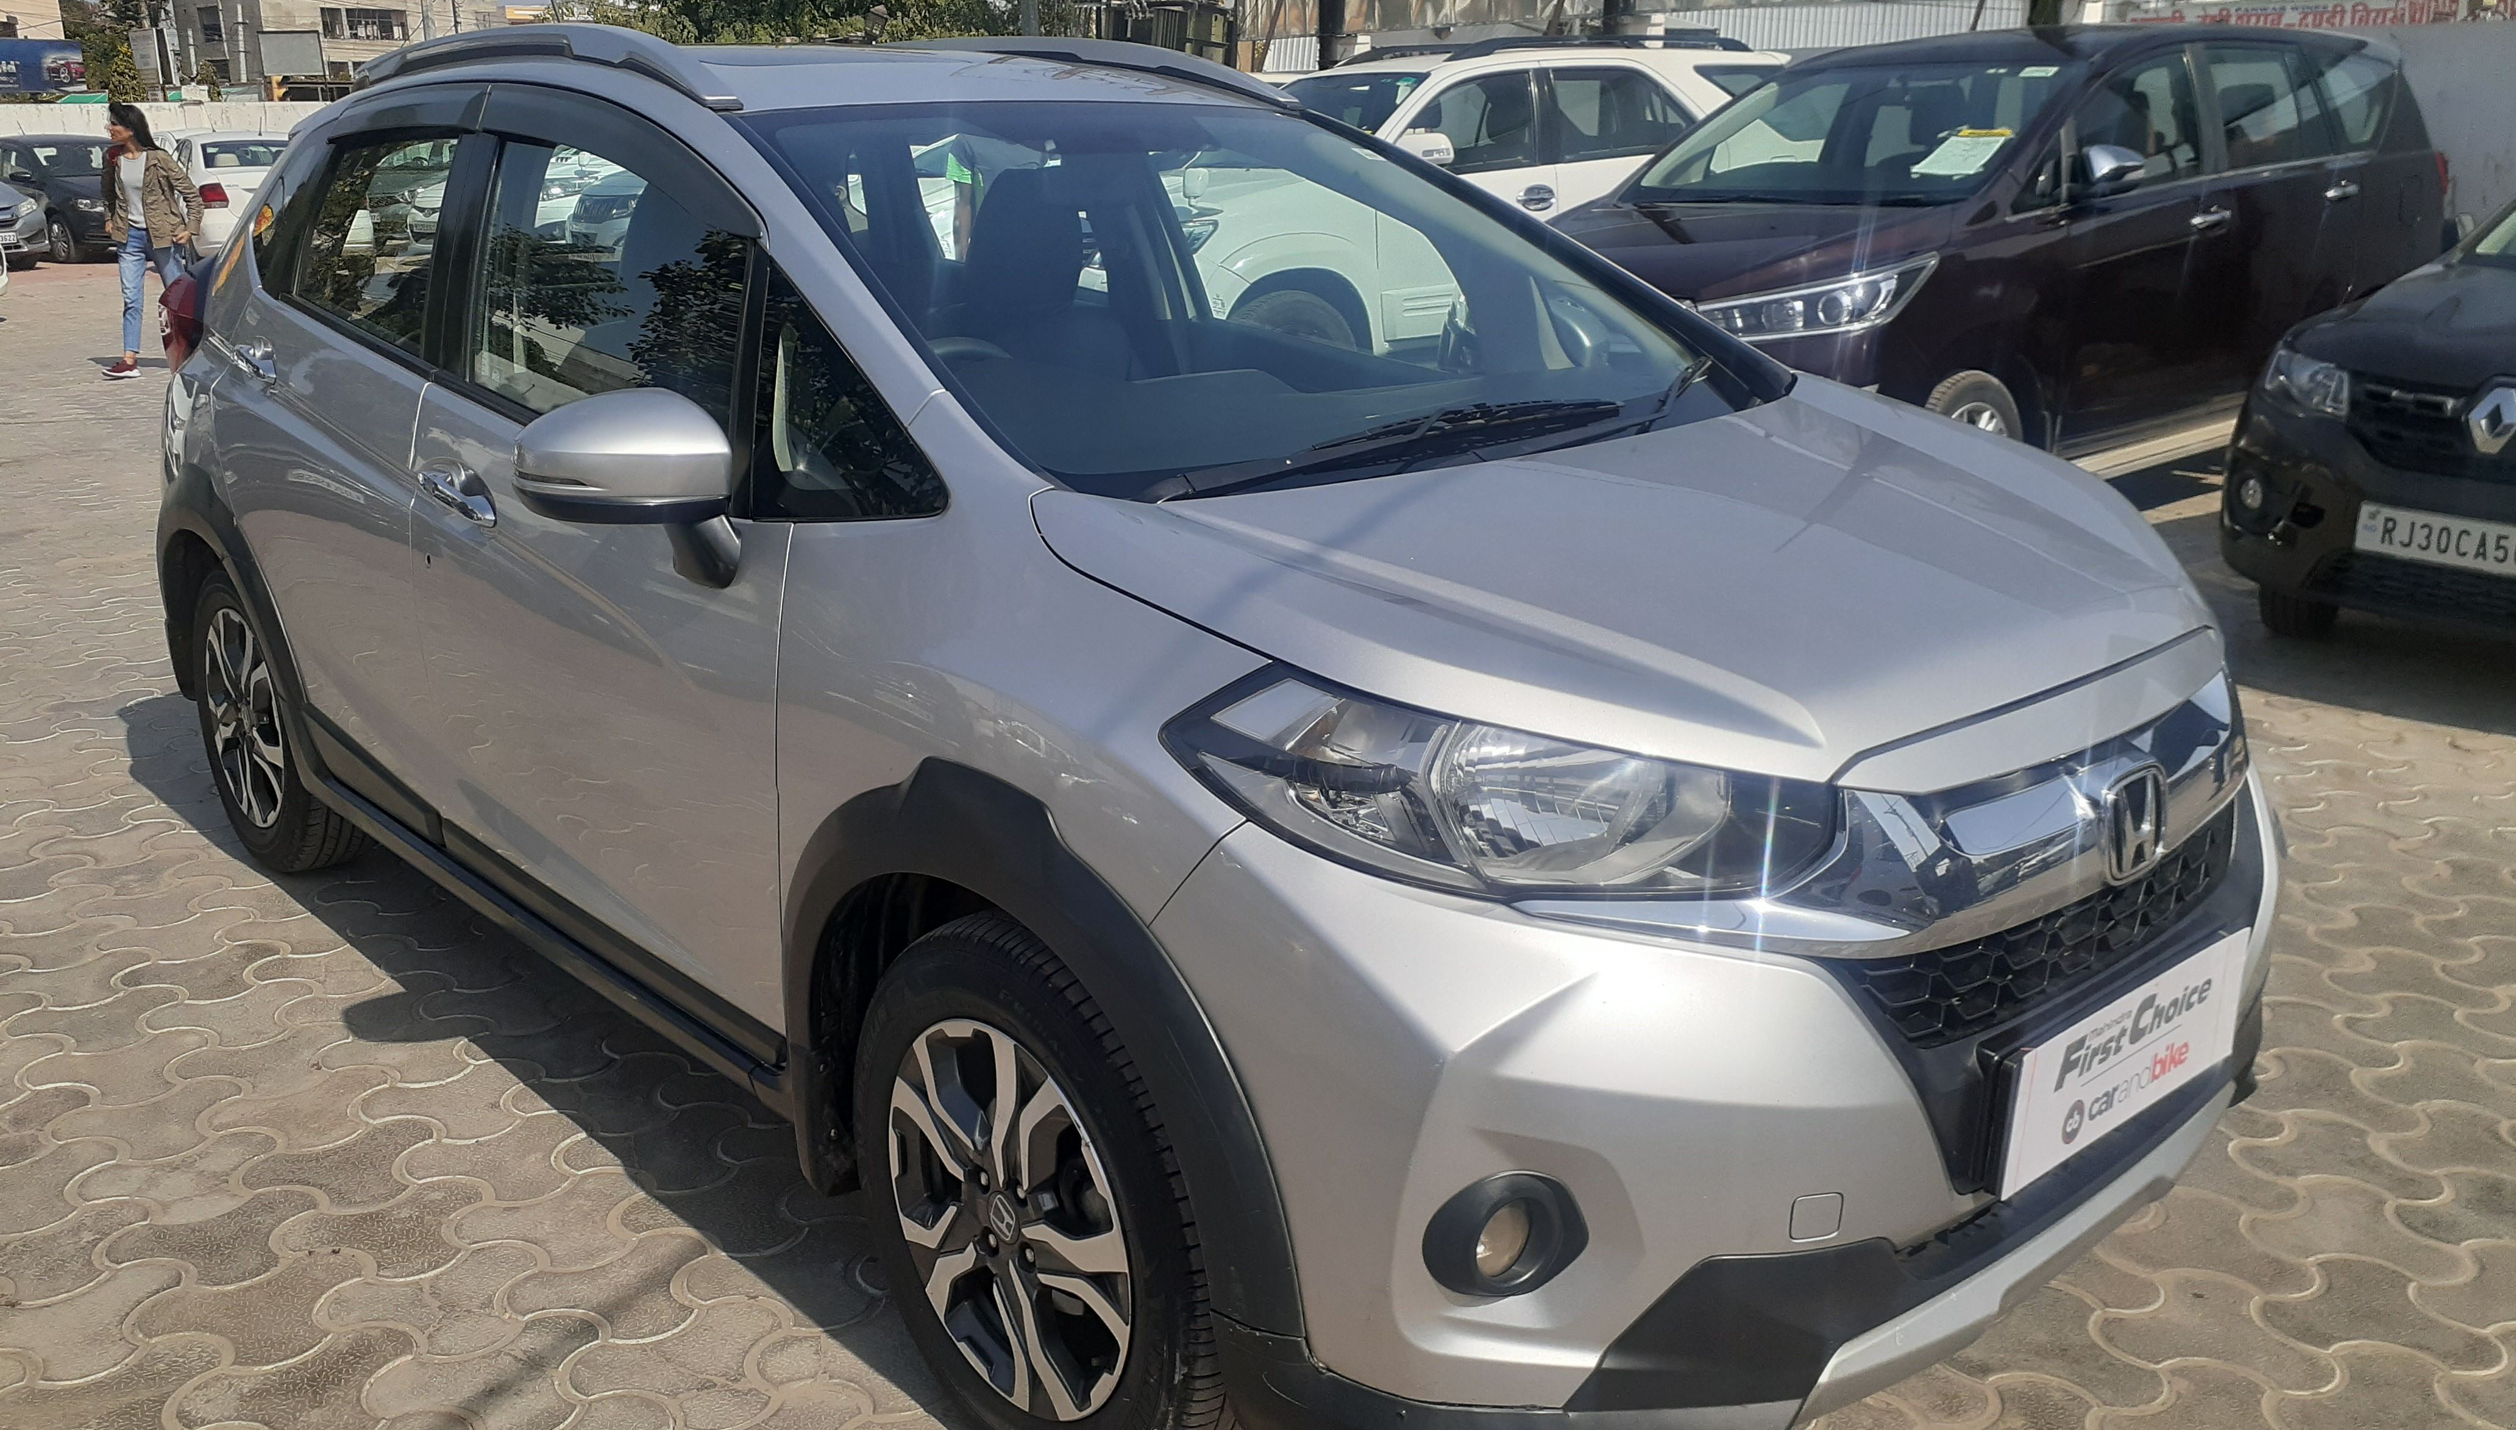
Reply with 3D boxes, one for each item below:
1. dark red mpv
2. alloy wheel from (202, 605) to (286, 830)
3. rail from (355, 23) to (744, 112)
[{"bbox_3d":[3.070,-1.940,8.130,4.735,1.795,1.830,-13,20,-37],"label":"dark red mpv"},{"bbox_3d":[-1.944,-0.002,3.928,0.165,0.440,0.440,-14,21,-41],"label":"alloy wheel"},{"bbox_3d":[-1.189,-1.021,3.103,0.080,0.140,1.480,-14,21,-41],"label":"rail"}]

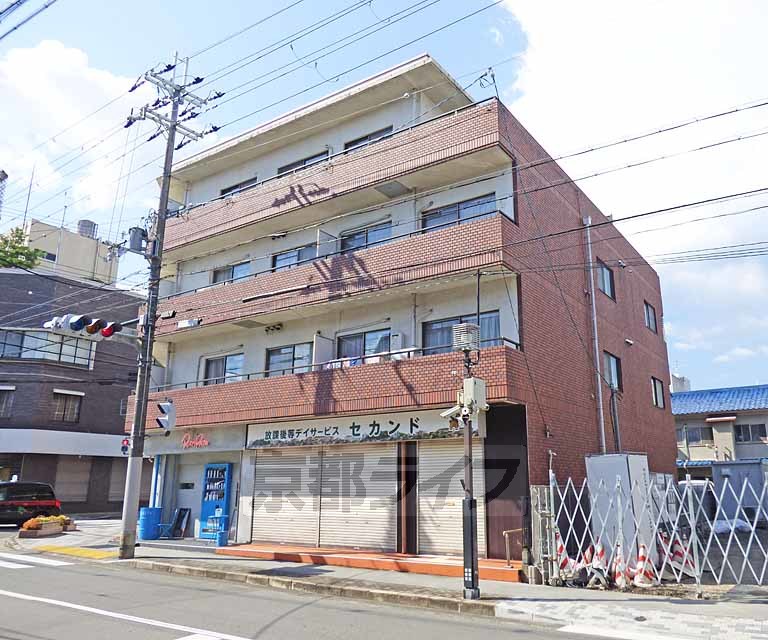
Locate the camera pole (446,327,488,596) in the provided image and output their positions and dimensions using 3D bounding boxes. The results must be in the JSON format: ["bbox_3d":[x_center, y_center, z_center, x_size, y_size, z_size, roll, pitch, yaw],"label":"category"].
[{"bbox_3d":[1.254,2.113,9.306,0.600,4.349,0.600,-11,-19,34],"label":"camera pole"}]

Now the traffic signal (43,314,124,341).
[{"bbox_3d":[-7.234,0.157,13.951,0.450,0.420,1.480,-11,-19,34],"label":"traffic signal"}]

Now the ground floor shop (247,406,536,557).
[{"bbox_3d":[-0.073,4.046,14.452,8.360,3.100,2.200,-11,-19,34],"label":"ground floor shop"}]

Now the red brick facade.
[{"bbox_3d":[1.187,1.468,19.124,11.975,7.959,12.762,-11,-19,34],"label":"red brick facade"}]

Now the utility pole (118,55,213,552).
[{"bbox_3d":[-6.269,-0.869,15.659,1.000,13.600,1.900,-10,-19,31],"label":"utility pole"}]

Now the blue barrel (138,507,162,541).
[{"bbox_3d":[-6.602,5.766,16.416,0.580,0.850,0.580,-10,-19,31],"label":"blue barrel"}]

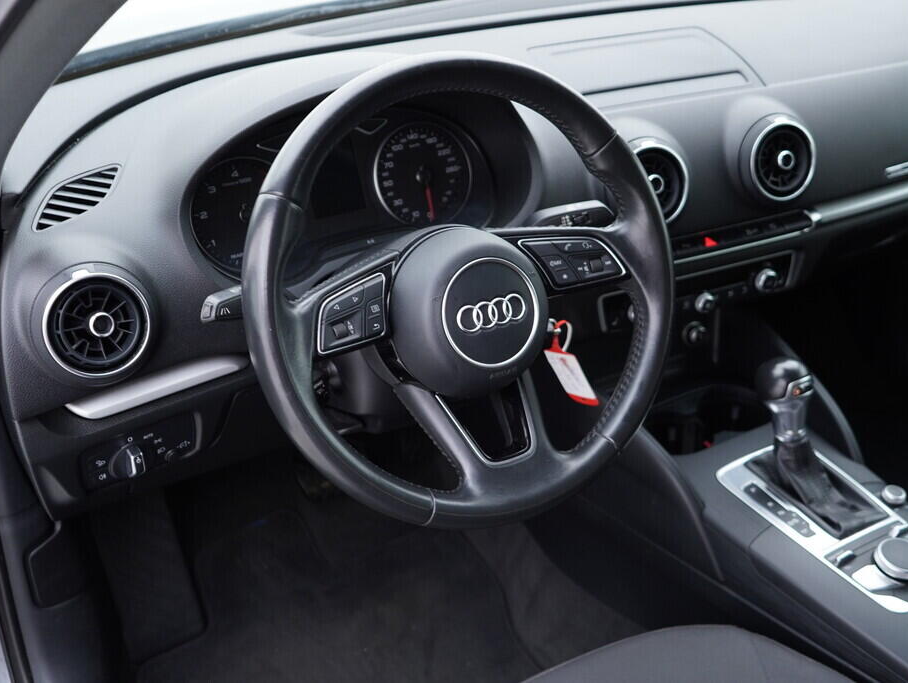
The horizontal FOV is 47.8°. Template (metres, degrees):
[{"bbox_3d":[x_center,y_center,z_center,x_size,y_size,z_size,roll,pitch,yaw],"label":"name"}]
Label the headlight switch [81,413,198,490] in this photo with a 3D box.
[{"bbox_3d":[-0.275,0.096,0.898,0.108,0.048,0.032,-19,31,-31],"label":"headlight switch"}]

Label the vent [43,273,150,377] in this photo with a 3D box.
[{"bbox_3d":[-0.289,-0.014,0.825,0.087,0.087,0.040,-19,16,-32],"label":"vent"}]

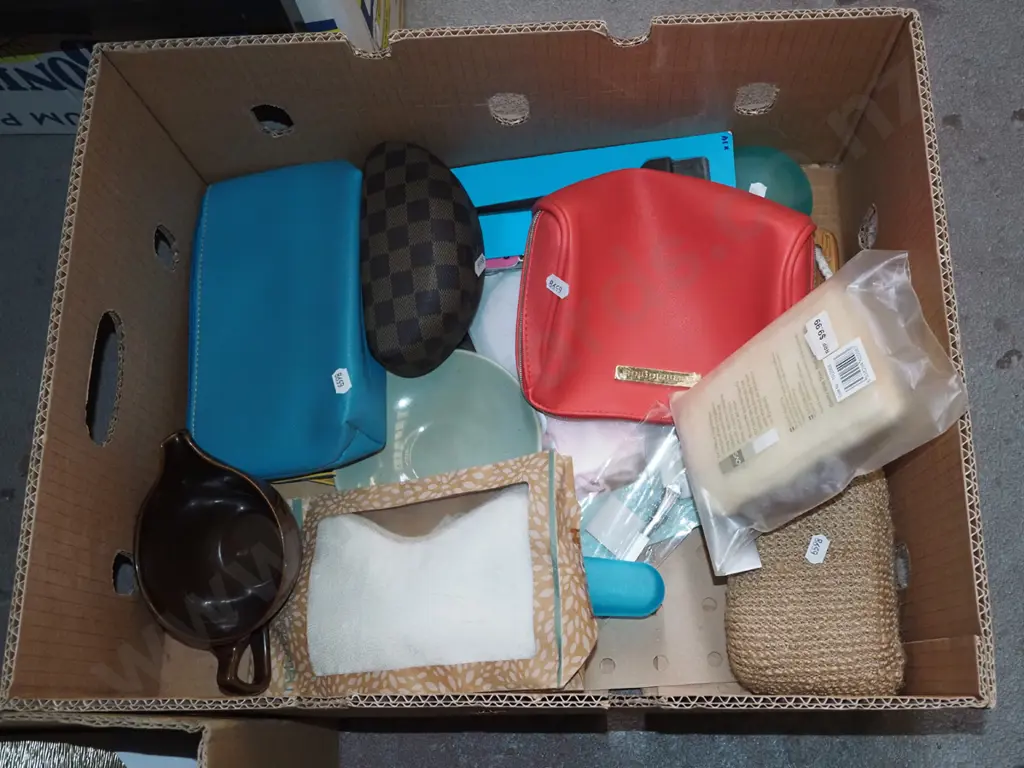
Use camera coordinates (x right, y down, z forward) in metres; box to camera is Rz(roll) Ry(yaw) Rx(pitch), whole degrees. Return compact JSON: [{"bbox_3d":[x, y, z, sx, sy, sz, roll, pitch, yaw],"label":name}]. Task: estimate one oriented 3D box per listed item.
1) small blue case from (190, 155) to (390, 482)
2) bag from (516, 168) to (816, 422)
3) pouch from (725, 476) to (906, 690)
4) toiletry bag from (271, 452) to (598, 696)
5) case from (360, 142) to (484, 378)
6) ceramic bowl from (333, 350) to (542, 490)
[{"bbox_3d":[-0.159,-0.046,0.760,0.146,0.070,0.212,-4,73,15],"label":"small blue case"},{"bbox_3d":[0.102,-0.060,0.710,0.196,0.085,0.162,5,82,6],"label":"bag"},{"bbox_3d":[0.191,0.121,0.697,0.103,0.078,0.162,-1,73,5],"label":"pouch"},{"bbox_3d":[-0.052,0.127,0.699,0.208,0.055,0.143,-6,79,4],"label":"toiletry bag"},{"bbox_3d":[-0.063,-0.086,0.739,0.081,0.065,0.170,-6,73,3],"label":"case"},{"bbox_3d":[-0.050,0.051,0.751,0.148,0.050,0.148,-1,74,5],"label":"ceramic bowl"}]

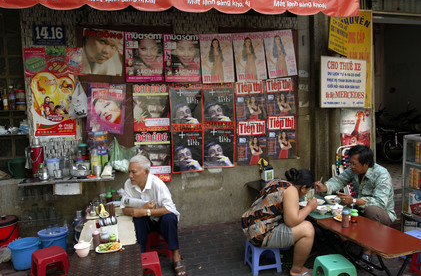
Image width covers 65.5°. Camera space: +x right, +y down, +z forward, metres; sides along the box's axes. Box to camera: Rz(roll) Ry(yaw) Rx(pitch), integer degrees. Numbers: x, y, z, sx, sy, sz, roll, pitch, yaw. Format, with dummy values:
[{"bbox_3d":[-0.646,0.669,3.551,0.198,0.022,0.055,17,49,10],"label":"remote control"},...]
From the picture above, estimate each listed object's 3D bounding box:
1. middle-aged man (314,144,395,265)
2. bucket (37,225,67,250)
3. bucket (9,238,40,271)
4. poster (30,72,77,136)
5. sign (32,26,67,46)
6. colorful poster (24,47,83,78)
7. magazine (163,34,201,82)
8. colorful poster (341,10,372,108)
[{"bbox_3d":[1.275,0.530,2.859,0.680,1.040,0.570,-5,4,-44],"label":"middle-aged man"},{"bbox_3d":[-1.478,1.014,3.085,0.287,0.250,0.287,-2,3,0],"label":"bucket"},{"bbox_3d":[-1.624,1.035,2.871,0.280,0.240,0.280,-2,3,0],"label":"bucket"},{"bbox_3d":[-1.685,-0.356,3.538,0.441,0.702,0.020,-1,3,-11],"label":"poster"},{"bbox_3d":[-1.643,-1.048,3.345,0.298,0.199,0.015,-3,5,-15],"label":"sign"},{"bbox_3d":[-1.586,-0.781,3.379,0.590,0.287,0.010,-2,4,-15],"label":"colorful poster"},{"bbox_3d":[-0.314,-0.904,3.715,0.415,0.539,0.010,-4,5,-15],"label":"magazine"},{"bbox_3d":[1.917,-1.033,4.311,0.511,1.286,0.030,-3,5,-17],"label":"colorful poster"}]

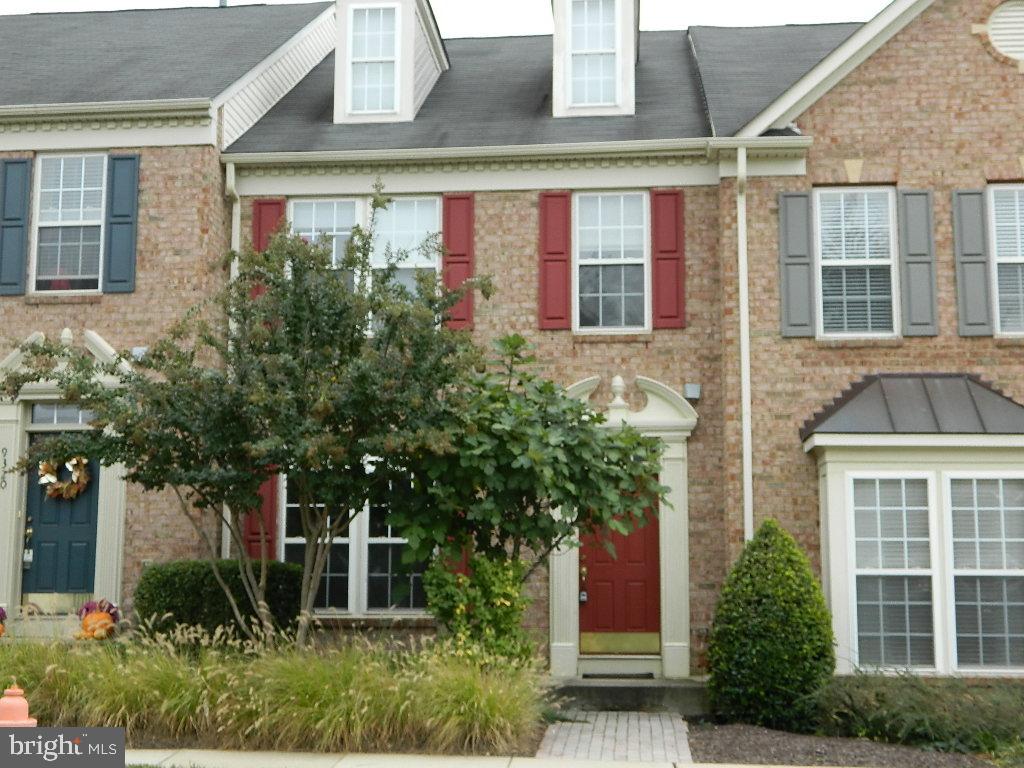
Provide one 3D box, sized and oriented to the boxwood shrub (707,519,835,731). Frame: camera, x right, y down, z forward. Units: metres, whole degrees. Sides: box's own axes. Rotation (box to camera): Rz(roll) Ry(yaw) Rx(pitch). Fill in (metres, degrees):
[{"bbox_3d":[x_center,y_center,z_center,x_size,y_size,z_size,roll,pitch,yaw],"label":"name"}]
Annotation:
[{"bbox_3d":[2.452,2.251,13.231,1.189,1.935,1.200,-1,-9,6],"label":"boxwood shrub"}]

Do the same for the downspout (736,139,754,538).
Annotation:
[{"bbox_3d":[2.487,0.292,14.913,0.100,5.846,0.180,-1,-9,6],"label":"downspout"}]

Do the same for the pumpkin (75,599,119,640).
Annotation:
[{"bbox_3d":[-4.470,2.534,14.957,0.390,0.430,0.360,-1,-8,6],"label":"pumpkin"}]

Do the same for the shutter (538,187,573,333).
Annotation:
[{"bbox_3d":[0.505,-1.433,16.199,0.390,1.657,0.050,-1,-8,6],"label":"shutter"}]

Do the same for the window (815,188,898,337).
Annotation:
[{"bbox_3d":[3.783,-1.344,15.295,0.891,1.692,0.120,-1,-8,6],"label":"window"}]

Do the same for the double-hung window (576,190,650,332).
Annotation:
[{"bbox_3d":[1.157,-1.410,16.166,0.902,1.680,0.100,-1,-8,6],"label":"double-hung window"}]

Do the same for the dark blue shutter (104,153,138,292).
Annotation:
[{"bbox_3d":[-4.462,-1.829,15.850,0.372,1.629,0.040,-1,-9,6],"label":"dark blue shutter"}]

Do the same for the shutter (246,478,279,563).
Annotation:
[{"bbox_3d":[-2.887,1.790,16.061,0.401,1.721,0.050,-1,-8,6],"label":"shutter"}]

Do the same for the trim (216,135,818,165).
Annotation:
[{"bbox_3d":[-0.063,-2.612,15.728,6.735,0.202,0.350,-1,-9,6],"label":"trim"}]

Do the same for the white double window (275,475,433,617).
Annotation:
[{"bbox_3d":[-1.744,1.807,15.813,1.891,1.697,0.100,-1,-9,6],"label":"white double window"}]

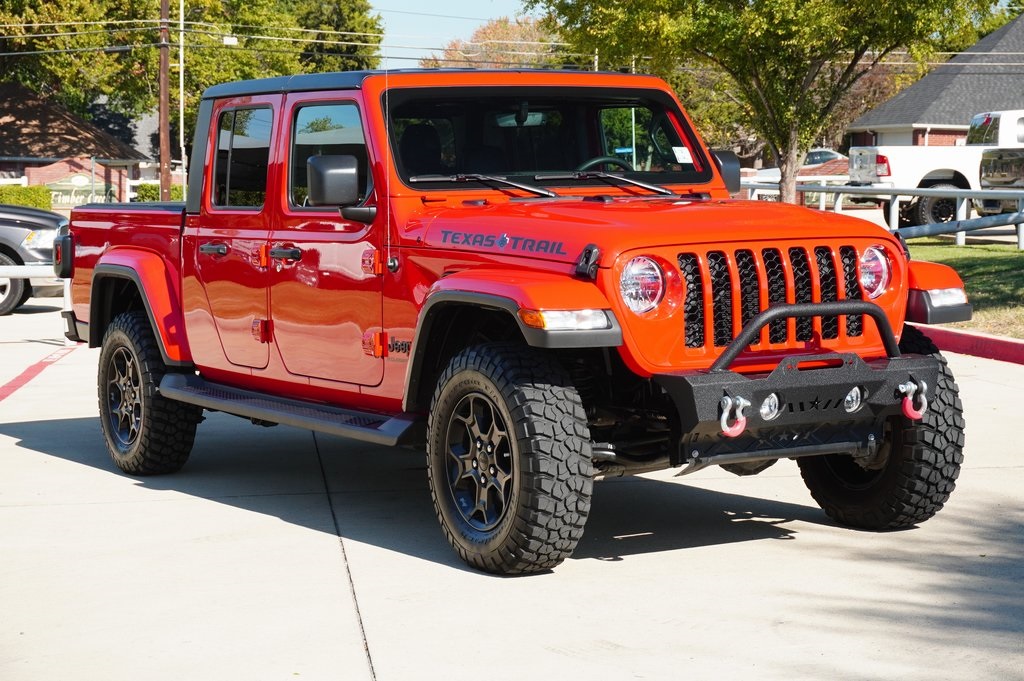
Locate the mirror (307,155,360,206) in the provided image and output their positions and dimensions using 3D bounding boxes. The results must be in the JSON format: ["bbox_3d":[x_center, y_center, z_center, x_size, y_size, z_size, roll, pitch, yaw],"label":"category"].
[{"bbox_3d":[-0.683,-0.616,7.947,0.185,0.195,0.110,-4,4,-30],"label":"mirror"}]

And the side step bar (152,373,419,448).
[{"bbox_3d":[-0.981,0.284,8.716,0.180,0.105,2.320,-4,4,-30],"label":"side step bar"}]

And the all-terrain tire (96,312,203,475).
[{"bbox_3d":[-1.782,0.259,10.156,0.260,0.785,0.795,-4,4,-30],"label":"all-terrain tire"}]

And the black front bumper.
[{"bbox_3d":[0.966,0.139,7.046,1.100,0.550,0.340,-4,4,-30],"label":"black front bumper"}]

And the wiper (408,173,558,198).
[{"bbox_3d":[-0.109,-0.597,8.027,0.610,0.115,0.050,-4,-30,-30],"label":"wiper"}]

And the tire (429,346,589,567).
[{"bbox_3d":[-0.016,0.408,7.153,0.260,0.785,0.795,-4,4,-29],"label":"tire"}]

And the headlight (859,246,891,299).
[{"bbox_3d":[1.281,-0.243,7.469,0.190,0.190,0.100,-4,4,-30],"label":"headlight"}]

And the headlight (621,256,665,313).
[{"bbox_3d":[0.432,-0.187,6.958,0.195,0.195,0.110,-4,4,-30],"label":"headlight"}]

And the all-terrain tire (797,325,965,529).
[{"bbox_3d":[1.395,0.317,7.952,0.265,0.790,0.790,-4,4,-30],"label":"all-terrain tire"}]

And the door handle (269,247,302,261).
[{"bbox_3d":[-0.944,-0.361,8.614,0.060,0.050,0.220,-4,4,-30],"label":"door handle"}]

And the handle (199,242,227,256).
[{"bbox_3d":[-1.342,-0.408,9.335,0.050,0.052,0.240,-4,4,-30],"label":"handle"}]

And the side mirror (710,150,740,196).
[{"bbox_3d":[0.914,-0.704,8.845,0.220,0.220,0.140,-4,4,-30],"label":"side mirror"}]

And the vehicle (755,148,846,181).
[{"bbox_3d":[9.037,-4.844,60.000,4.700,1.460,1.830,-2,4,-30],"label":"vehicle"}]

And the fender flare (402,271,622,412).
[{"bbox_3d":[-0.016,0.021,7.186,0.310,0.520,0.990,-4,4,-30],"label":"fender flare"}]

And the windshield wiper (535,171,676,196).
[{"bbox_3d":[0.376,-0.620,8.287,0.635,0.115,0.095,-4,4,-30],"label":"windshield wiper"}]

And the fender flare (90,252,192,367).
[{"bbox_3d":[-1.809,-0.178,10.070,0.160,0.540,1.070,-4,4,-30],"label":"fender flare"}]

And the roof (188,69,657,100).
[{"bbox_3d":[-0.375,-1.134,9.196,1.450,0.135,1.660,-4,6,-30],"label":"roof"}]

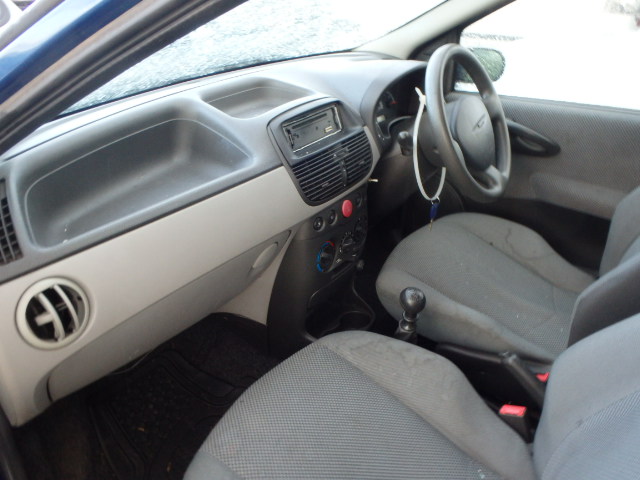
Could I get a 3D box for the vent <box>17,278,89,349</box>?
[{"bbox_3d":[-0.373,0.101,0.720,0.045,0.100,0.100,-3,20,36],"label":"vent"}]

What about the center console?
[{"bbox_3d":[-0.003,-0.008,1.160,0.205,0.605,0.245,15,30,28],"label":"center console"}]

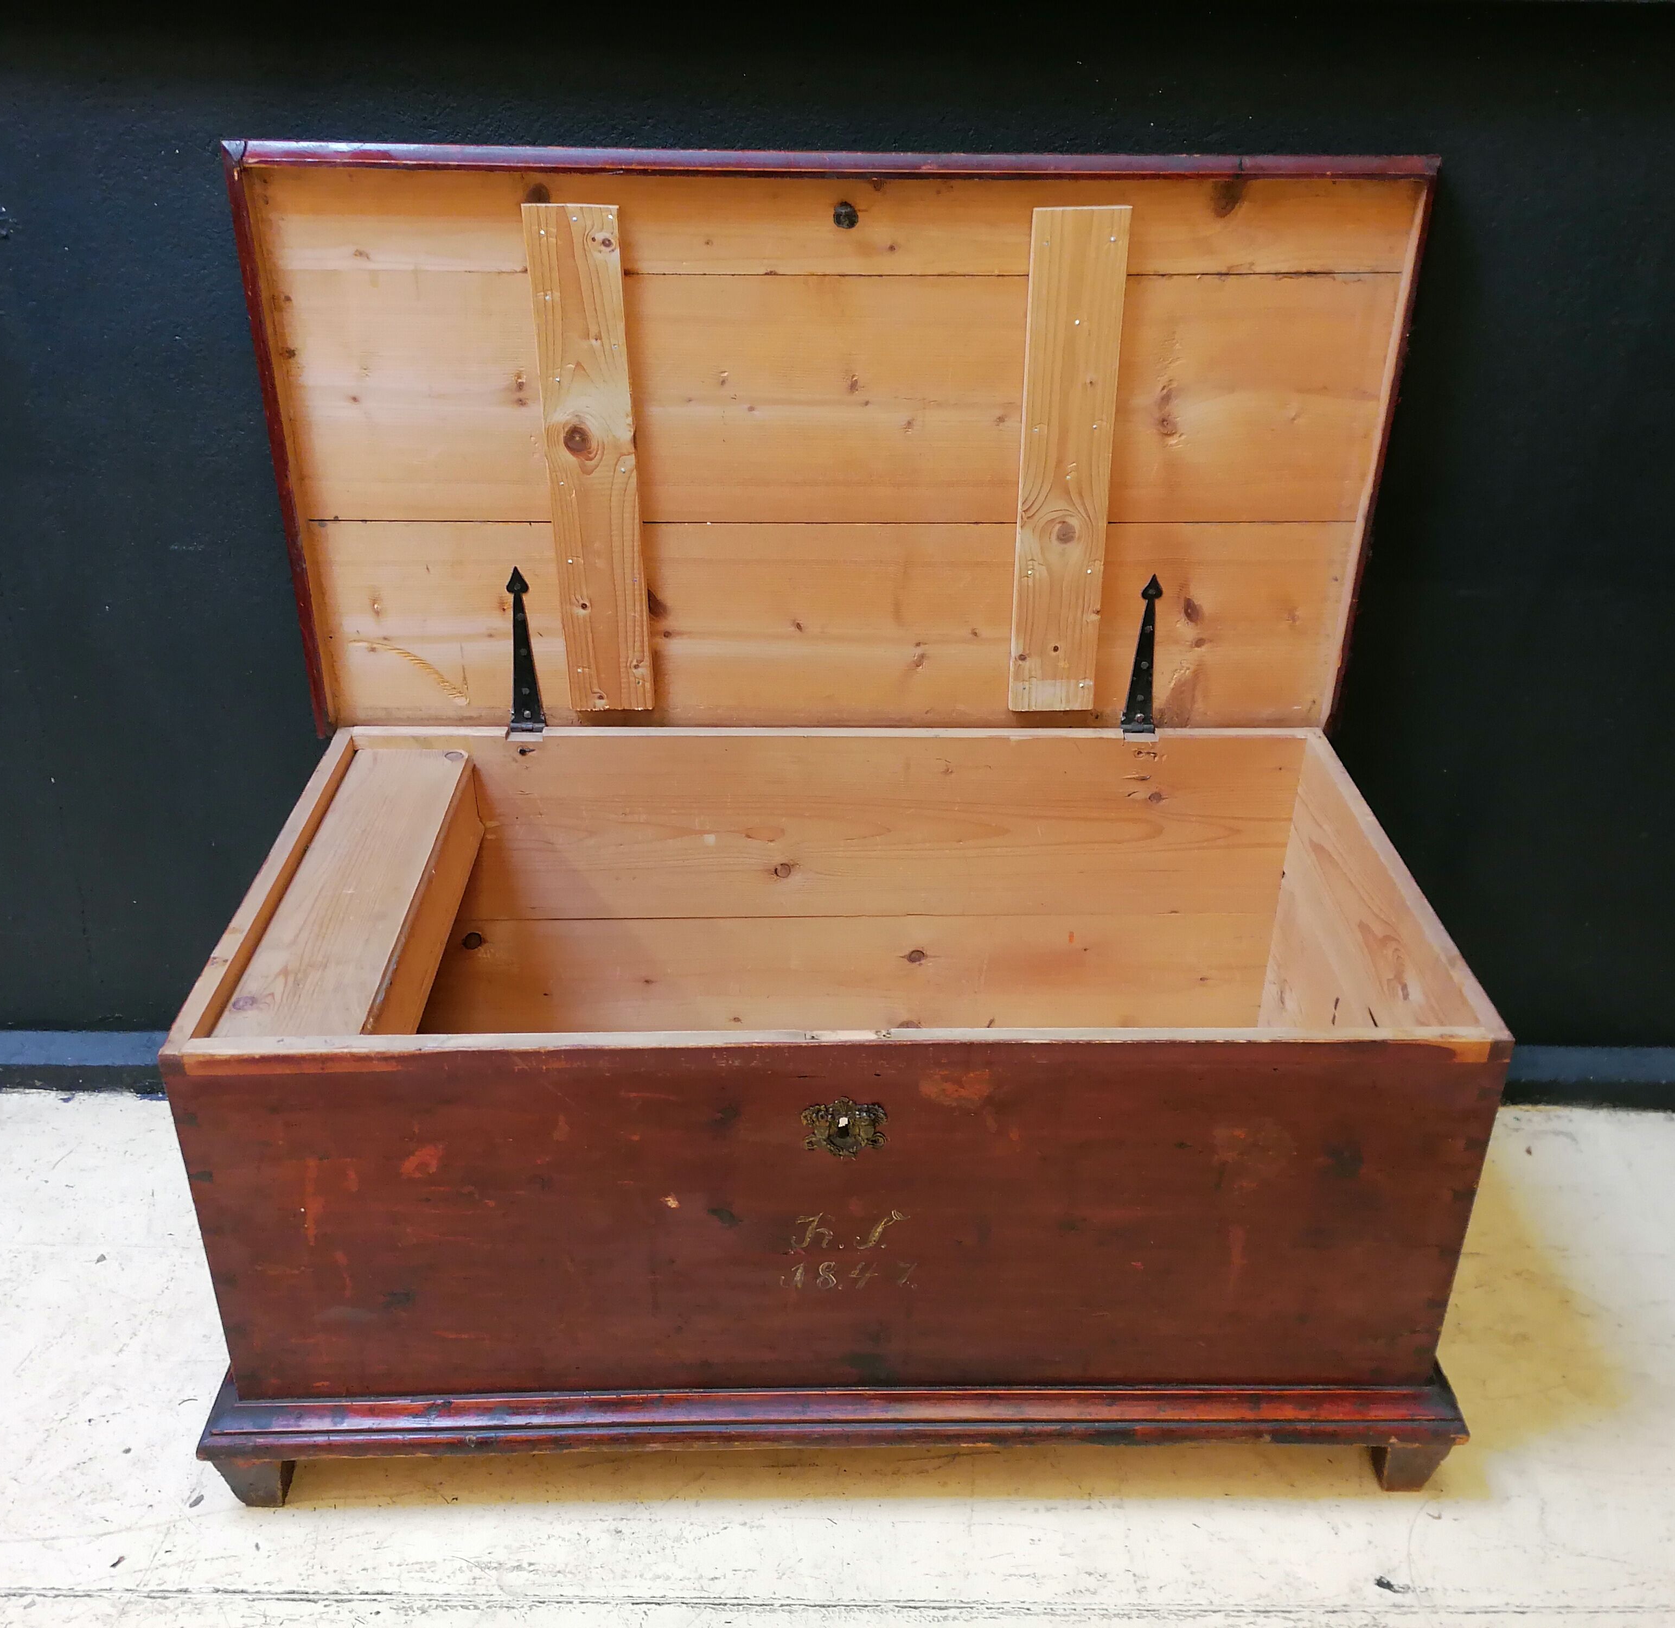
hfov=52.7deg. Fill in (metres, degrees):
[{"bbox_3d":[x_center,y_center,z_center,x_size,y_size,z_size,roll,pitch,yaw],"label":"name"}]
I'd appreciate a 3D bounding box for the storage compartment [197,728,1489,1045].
[{"bbox_3d":[-0.001,0.225,1.773,1.089,0.403,0.568,0,29,-1],"label":"storage compartment"}]

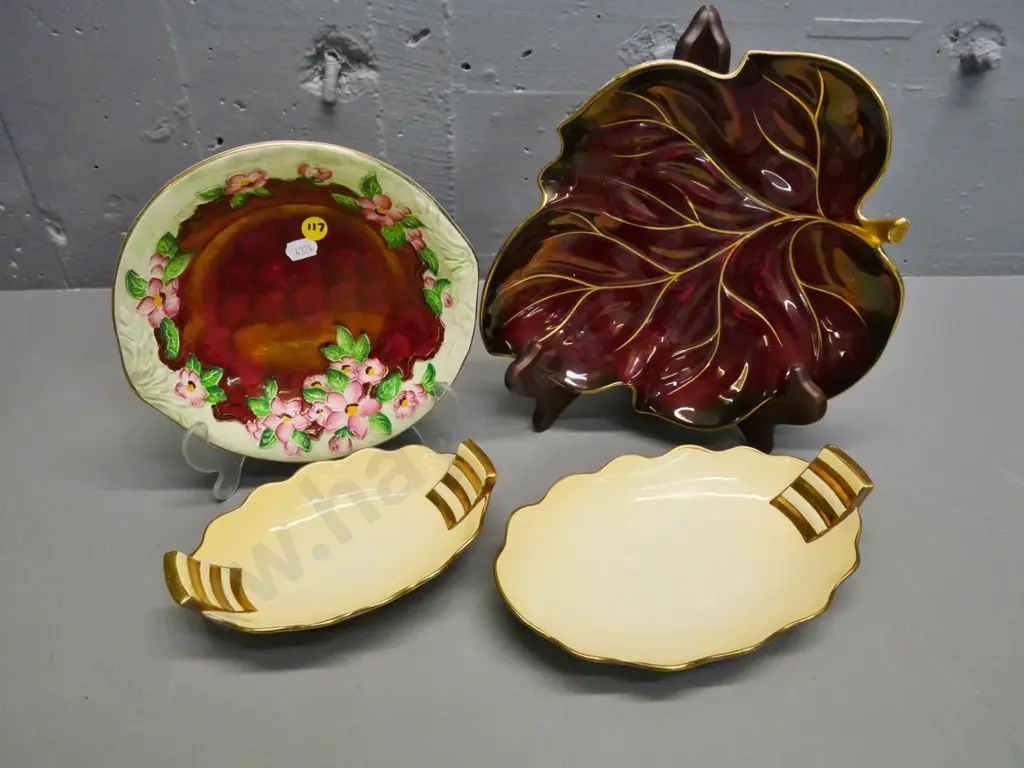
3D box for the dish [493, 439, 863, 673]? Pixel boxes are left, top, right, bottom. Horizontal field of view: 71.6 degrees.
[{"bbox_3d":[0.118,0.108,0.478,0.266,0.065,0.171,-13,39,-18],"label":"dish"}]

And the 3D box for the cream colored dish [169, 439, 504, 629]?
[{"bbox_3d":[-0.100,0.096,0.437,0.194,0.049,0.134,-19,40,-25],"label":"cream colored dish"}]

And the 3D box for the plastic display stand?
[{"bbox_3d":[-0.145,-0.023,0.514,0.187,0.150,0.140,-11,38,-16],"label":"plastic display stand"}]

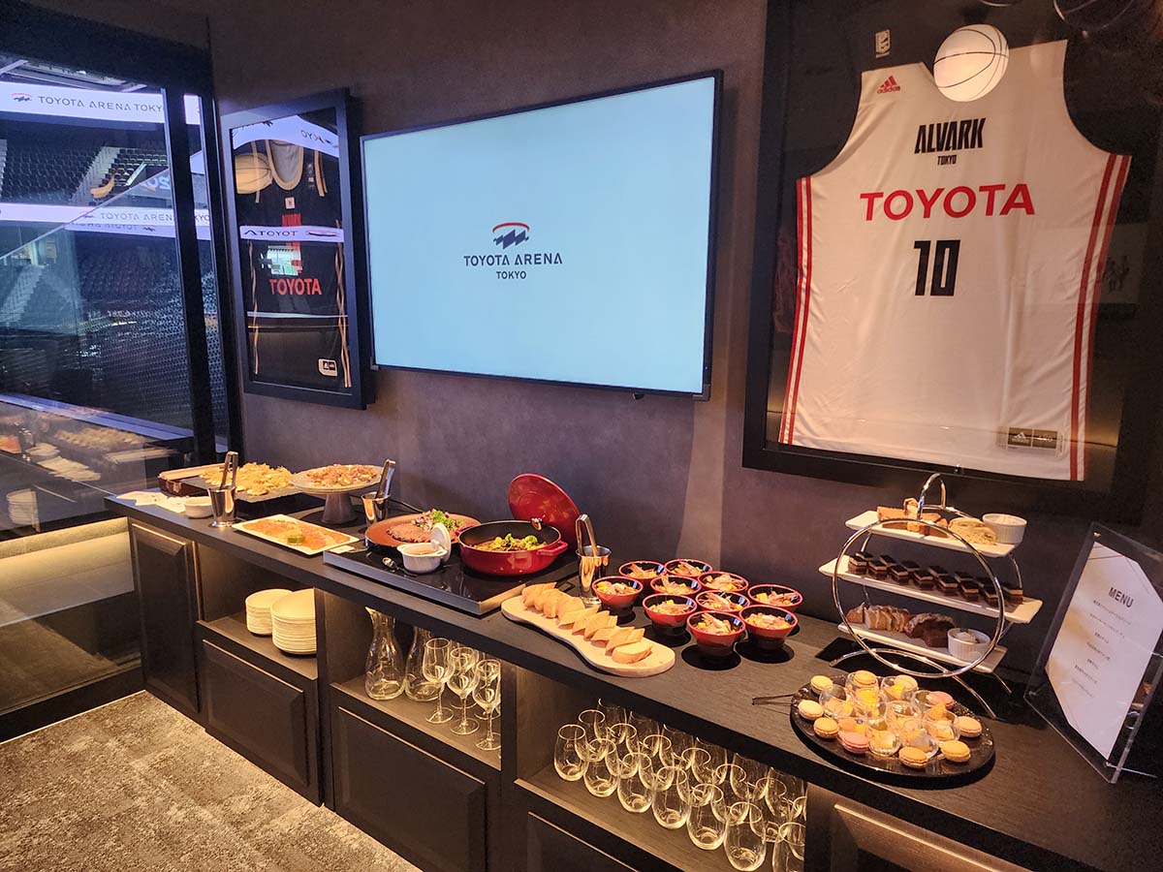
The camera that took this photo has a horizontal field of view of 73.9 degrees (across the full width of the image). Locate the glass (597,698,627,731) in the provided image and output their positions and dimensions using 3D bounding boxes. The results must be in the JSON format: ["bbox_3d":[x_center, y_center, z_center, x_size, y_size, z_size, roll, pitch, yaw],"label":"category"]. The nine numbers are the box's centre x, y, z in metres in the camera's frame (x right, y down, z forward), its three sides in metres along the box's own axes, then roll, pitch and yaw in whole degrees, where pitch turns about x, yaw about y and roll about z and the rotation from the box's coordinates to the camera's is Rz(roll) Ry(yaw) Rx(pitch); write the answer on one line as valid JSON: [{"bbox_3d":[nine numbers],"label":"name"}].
[{"bbox_3d":[0.074,0.689,1.872,0.077,0.106,0.077,0,10,0],"label":"glass"}]

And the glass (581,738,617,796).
[{"bbox_3d":[0.046,0.732,1.699,0.077,0.106,0.077,0,11,0],"label":"glass"}]

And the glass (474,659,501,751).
[{"bbox_3d":[-0.218,0.643,1.854,0.080,0.199,0.080,0,10,0],"label":"glass"}]

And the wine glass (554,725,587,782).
[{"bbox_3d":[-0.021,0.722,1.754,0.077,0.106,0.077,0,11,0],"label":"wine glass"}]

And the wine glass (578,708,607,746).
[{"bbox_3d":[0.025,0.702,1.801,0.077,0.106,0.077,0,10,0],"label":"wine glass"}]

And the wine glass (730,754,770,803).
[{"bbox_3d":[0.366,0.736,1.685,0.077,0.106,0.077,0,11,0],"label":"wine glass"}]

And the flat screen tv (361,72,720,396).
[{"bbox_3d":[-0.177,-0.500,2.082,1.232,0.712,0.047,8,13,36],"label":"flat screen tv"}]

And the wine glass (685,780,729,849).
[{"bbox_3d":[0.251,0.762,1.542,0.077,0.106,0.077,0,11,0],"label":"wine glass"}]

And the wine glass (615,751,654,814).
[{"bbox_3d":[0.117,0.742,1.648,0.077,0.106,0.077,0,11,0],"label":"wine glass"}]

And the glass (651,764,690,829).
[{"bbox_3d":[0.184,0.743,1.579,0.077,0.106,0.077,0,10,0],"label":"glass"}]

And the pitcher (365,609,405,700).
[{"bbox_3d":[-0.534,0.574,2.095,0.110,0.262,0.107,-2,11,-10],"label":"pitcher"}]

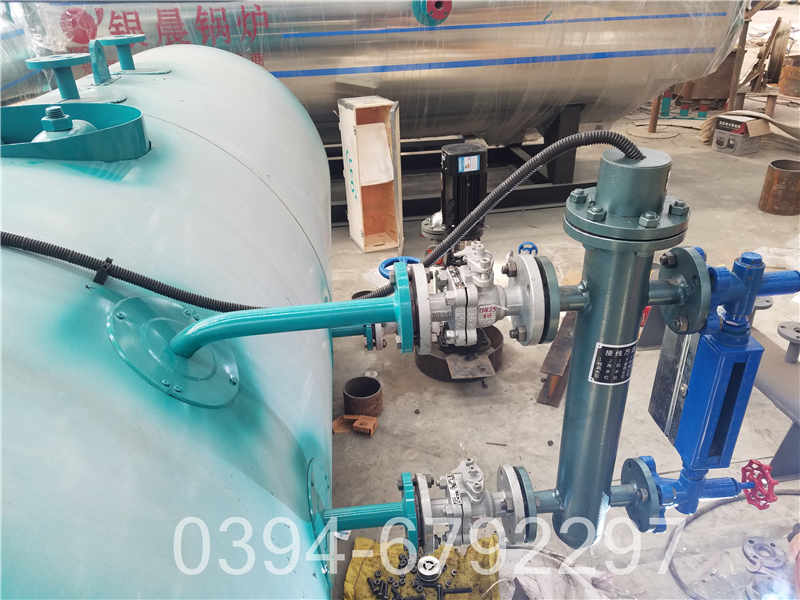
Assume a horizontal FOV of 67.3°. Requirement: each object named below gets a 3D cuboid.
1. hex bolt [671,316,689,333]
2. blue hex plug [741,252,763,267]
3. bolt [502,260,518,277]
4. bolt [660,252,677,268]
[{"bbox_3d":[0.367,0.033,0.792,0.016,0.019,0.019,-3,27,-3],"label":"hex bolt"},{"bbox_3d":[0.463,-0.054,0.790,0.025,0.012,0.025,-3,27,-3],"label":"blue hex plug"},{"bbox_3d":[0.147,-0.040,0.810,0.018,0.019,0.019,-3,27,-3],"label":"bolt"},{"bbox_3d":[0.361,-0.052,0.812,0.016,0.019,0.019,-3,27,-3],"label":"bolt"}]

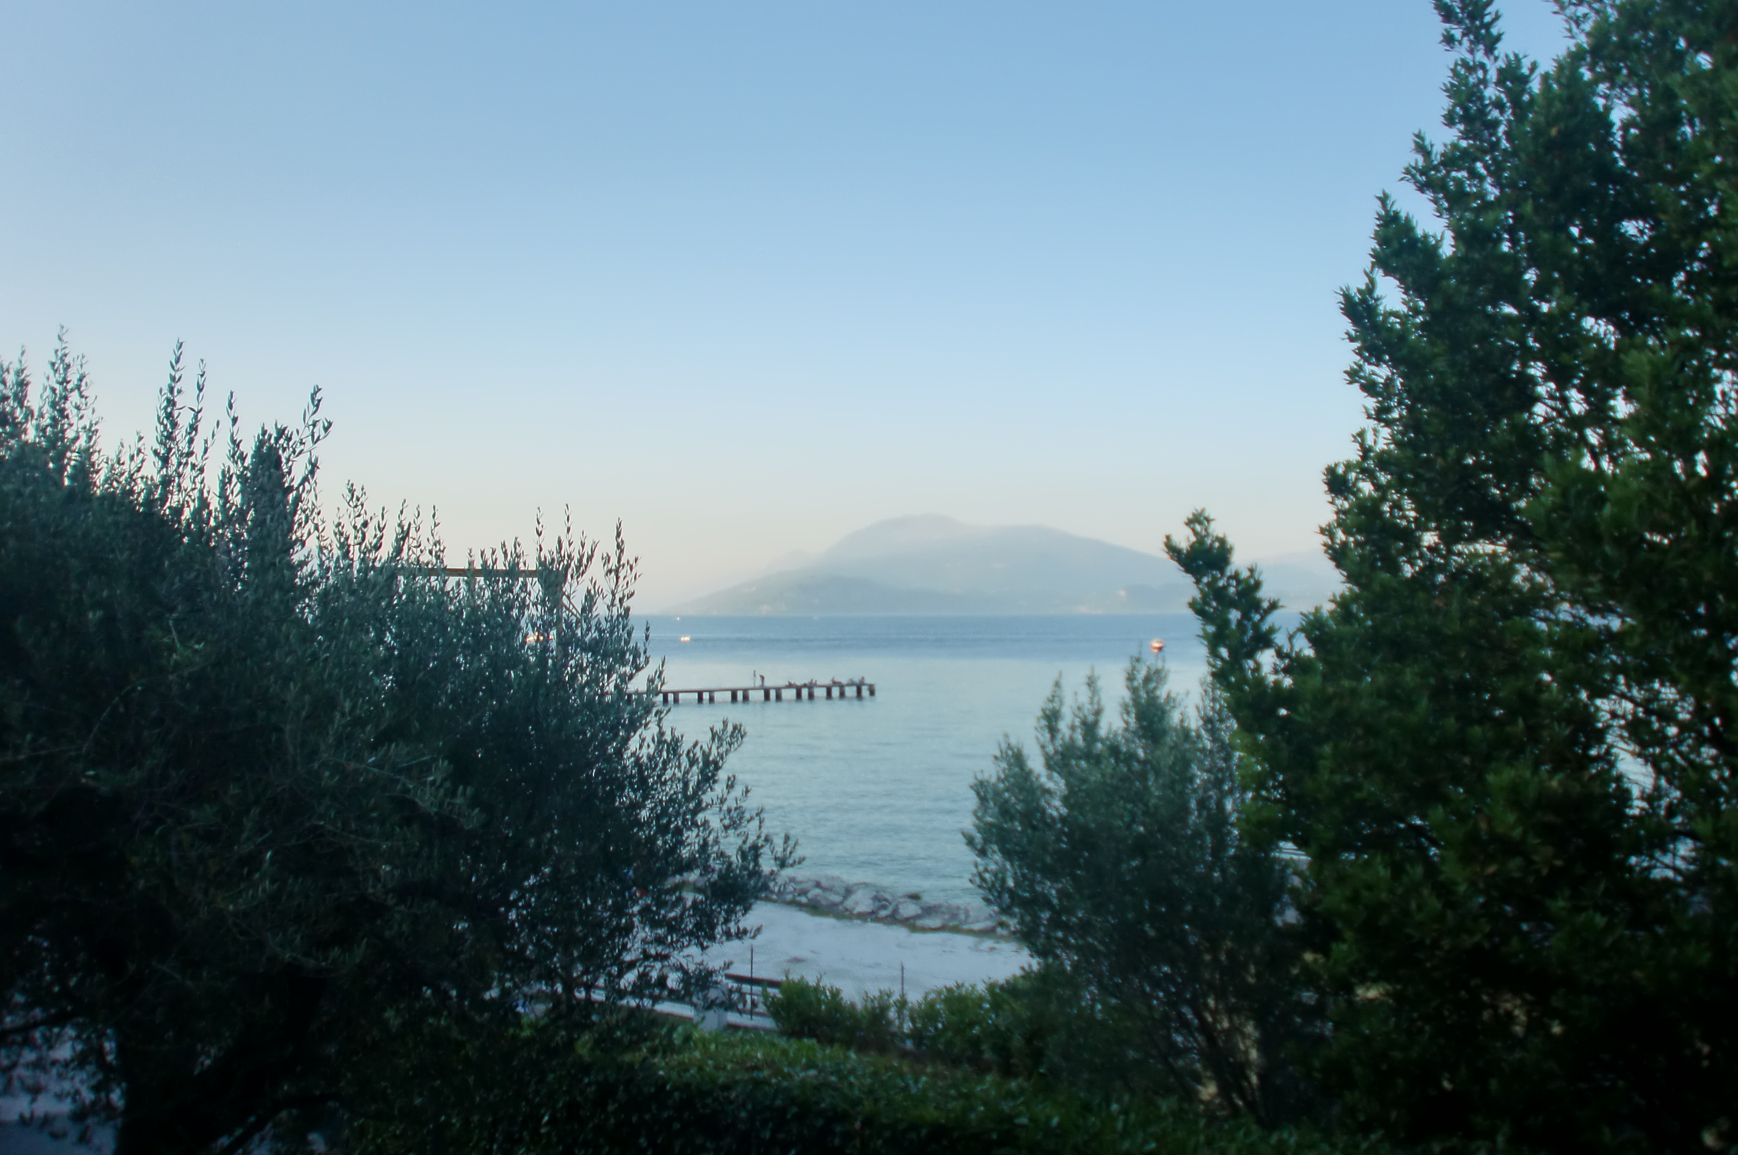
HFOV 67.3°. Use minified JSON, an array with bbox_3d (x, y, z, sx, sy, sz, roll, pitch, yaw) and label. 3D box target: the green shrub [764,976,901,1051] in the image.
[{"bbox_3d":[-0.460,5.530,16.500,1.750,1.000,1.350,0,-2,0],"label":"green shrub"}]

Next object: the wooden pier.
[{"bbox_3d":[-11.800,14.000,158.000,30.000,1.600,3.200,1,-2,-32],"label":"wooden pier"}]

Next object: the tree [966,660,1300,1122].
[{"bbox_3d":[2.790,3.270,13.500,3.500,4.900,3.300,0,-2,0],"label":"tree"}]

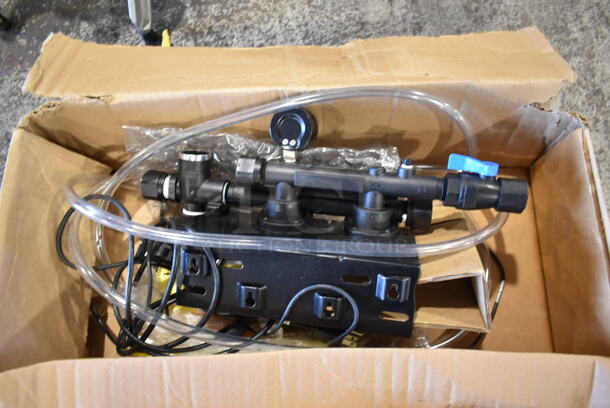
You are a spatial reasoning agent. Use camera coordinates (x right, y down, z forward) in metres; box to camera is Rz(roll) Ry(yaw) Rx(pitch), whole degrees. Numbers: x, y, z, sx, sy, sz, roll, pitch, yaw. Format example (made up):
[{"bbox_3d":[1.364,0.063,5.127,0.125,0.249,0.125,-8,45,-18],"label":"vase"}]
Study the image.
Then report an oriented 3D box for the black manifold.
[{"bbox_3d":[0.001,0.005,0.581,0.525,0.150,0.240,6,112,12],"label":"black manifold"}]

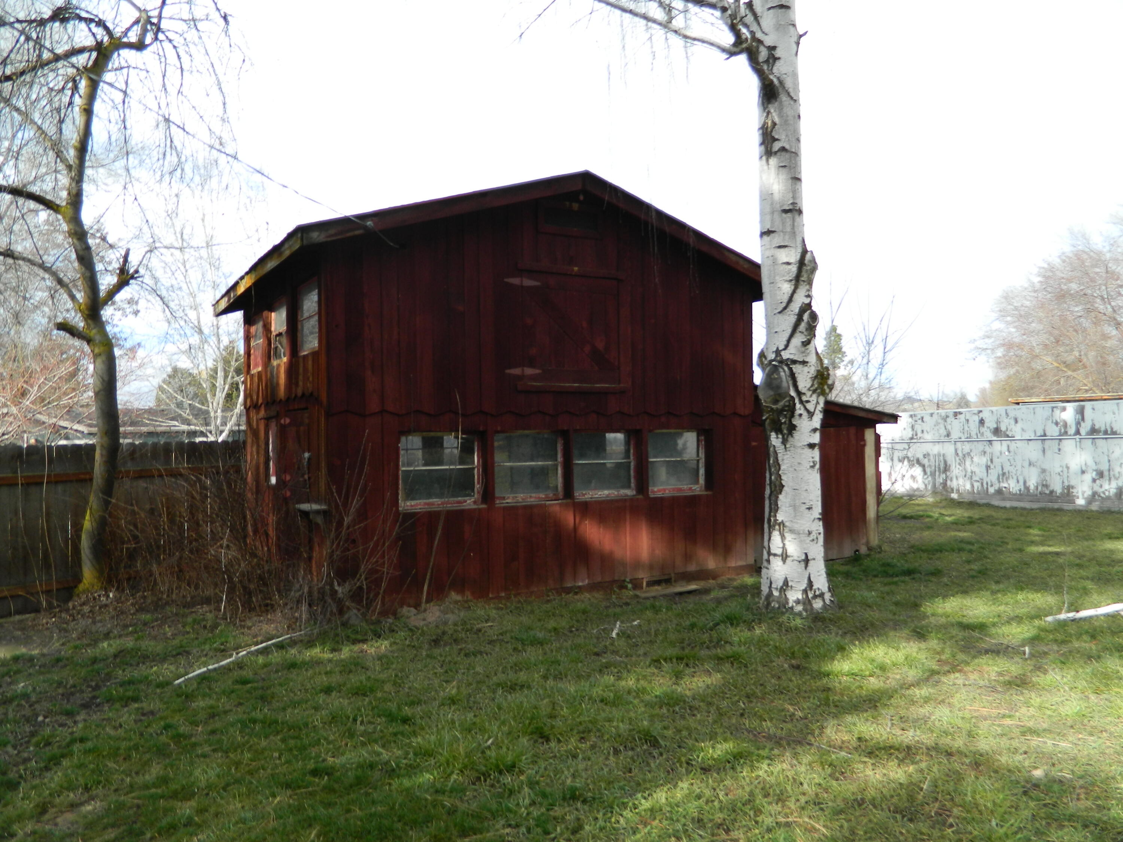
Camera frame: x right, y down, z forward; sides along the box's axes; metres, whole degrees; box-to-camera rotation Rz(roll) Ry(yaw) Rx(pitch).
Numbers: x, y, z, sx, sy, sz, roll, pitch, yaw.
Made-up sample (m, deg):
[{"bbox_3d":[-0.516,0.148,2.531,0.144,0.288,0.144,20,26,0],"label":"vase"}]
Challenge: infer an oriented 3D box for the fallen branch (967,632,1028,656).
[{"bbox_3d":[3.332,1.673,6.202,0.130,0.080,0.706,0,-1,-8],"label":"fallen branch"}]

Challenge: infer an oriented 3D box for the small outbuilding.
[{"bbox_3d":[-0.018,-0.387,11.200,8.181,4.399,4.937,0,-1,-31],"label":"small outbuilding"}]

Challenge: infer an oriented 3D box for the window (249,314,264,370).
[{"bbox_3d":[-3.868,-0.991,10.360,0.090,0.760,0.870,0,-1,-31],"label":"window"}]

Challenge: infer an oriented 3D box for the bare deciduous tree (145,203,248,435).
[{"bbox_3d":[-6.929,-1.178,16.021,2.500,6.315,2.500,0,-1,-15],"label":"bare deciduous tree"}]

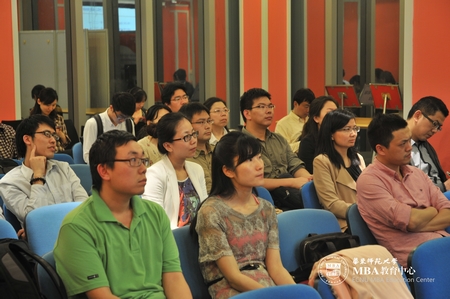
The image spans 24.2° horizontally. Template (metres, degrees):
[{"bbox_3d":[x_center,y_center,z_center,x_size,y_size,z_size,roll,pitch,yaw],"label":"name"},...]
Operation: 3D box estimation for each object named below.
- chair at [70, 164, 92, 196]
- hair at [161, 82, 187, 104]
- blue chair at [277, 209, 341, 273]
[{"bbox_3d":[-0.786,0.528,6.452,0.500,0.820,0.560,-4,8,-25],"label":"chair"},{"bbox_3d":[-0.345,-0.379,7.100,0.160,0.150,0.180,-6,9,-35],"label":"hair"},{"bbox_3d":[0.487,0.722,4.873,0.500,0.820,0.560,-4,8,-26],"label":"blue chair"}]

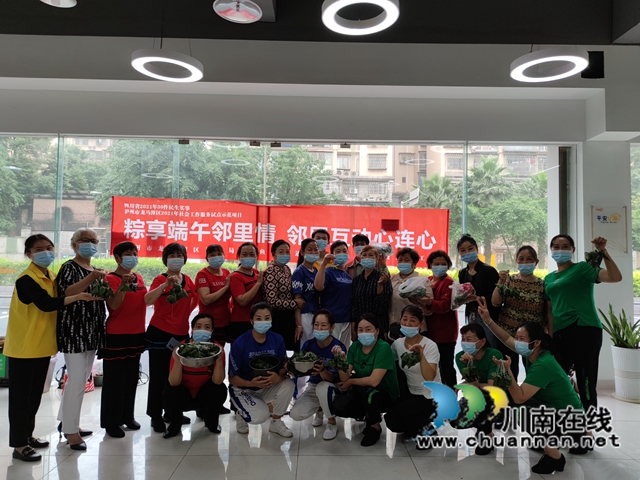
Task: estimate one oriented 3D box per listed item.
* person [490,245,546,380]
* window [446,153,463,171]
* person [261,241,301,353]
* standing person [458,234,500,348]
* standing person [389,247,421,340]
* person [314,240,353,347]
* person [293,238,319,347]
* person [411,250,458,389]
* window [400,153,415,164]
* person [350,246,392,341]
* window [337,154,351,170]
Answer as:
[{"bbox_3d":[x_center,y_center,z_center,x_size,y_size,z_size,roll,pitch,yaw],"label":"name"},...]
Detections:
[{"bbox_3d":[1.726,0.816,3.838,0.500,1.540,0.360,0,-3,18],"label":"person"},{"bbox_3d":[12.826,-7.431,42.000,1.600,1.650,0.200,0,-2,0],"label":"window"},{"bbox_3d":[-0.364,0.792,4.040,0.430,1.582,0.330,2,-3,-29],"label":"person"},{"bbox_3d":[1.442,0.772,4.010,0.450,1.640,0.340,-1,-3,34],"label":"standing person"},{"bbox_3d":[0.835,0.855,4.233,0.460,1.560,0.360,0,-2,14],"label":"standing person"},{"bbox_3d":[0.122,0.795,4.017,0.450,1.587,0.350,2,-3,-19],"label":"person"},{"bbox_3d":[-0.101,0.790,4.164,0.420,1.606,0.310,2,-3,-29],"label":"person"},{"bbox_3d":[1.029,0.854,3.965,0.450,1.521,0.420,-2,-4,37],"label":"person"},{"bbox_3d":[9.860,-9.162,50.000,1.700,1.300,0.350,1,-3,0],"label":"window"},{"bbox_3d":[0.467,0.826,4.071,0.460,1.539,0.340,0,-3,7],"label":"person"},{"bbox_3d":[2.648,-8.733,50.000,1.550,1.750,0.200,1,-3,-7],"label":"window"}]

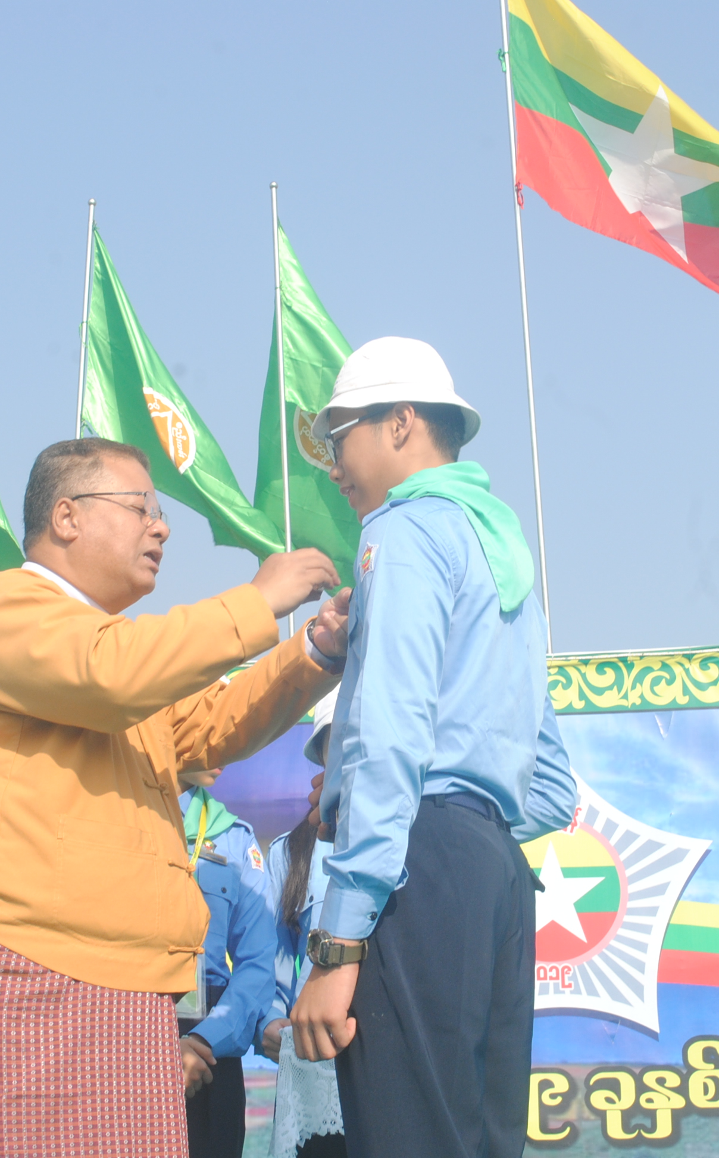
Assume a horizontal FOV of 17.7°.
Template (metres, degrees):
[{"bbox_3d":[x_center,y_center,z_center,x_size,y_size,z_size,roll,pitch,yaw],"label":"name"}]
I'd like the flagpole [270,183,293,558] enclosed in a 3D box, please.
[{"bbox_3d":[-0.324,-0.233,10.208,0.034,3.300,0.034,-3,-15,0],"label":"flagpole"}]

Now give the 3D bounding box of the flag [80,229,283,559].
[{"bbox_3d":[-0.809,-0.847,10.605,0.900,1.550,0.350,2,-15,-11],"label":"flag"}]

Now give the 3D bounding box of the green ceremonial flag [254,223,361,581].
[{"bbox_3d":[-0.193,-0.775,10.470,0.550,1.700,0.450,2,-15,-11],"label":"green ceremonial flag"}]

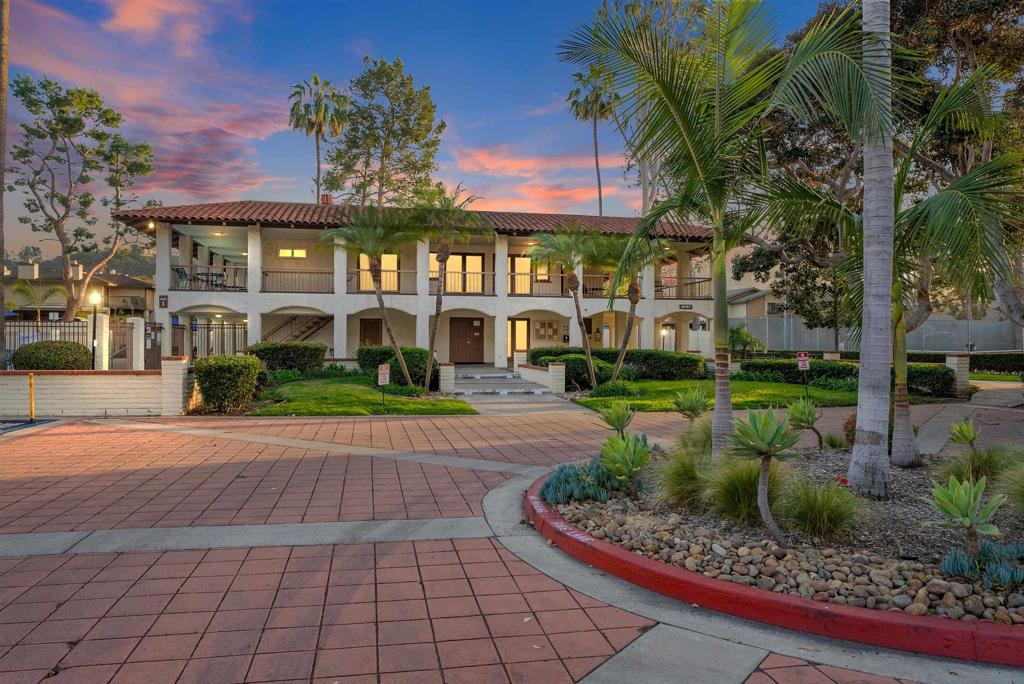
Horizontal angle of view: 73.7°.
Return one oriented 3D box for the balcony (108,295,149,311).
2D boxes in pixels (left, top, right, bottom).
[{"bbox_3d":[-32.556,-3.384,58.019,3.000,1.250,1.500,0,0,-17],"label":"balcony"}]

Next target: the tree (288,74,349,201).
[{"bbox_3d":[-13.316,-8.600,47.000,4.100,19.700,4.100,0,0,-12],"label":"tree"}]

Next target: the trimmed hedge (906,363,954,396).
[{"bbox_3d":[13.450,1.300,22.700,0.950,0.970,2.200,0,0,-12],"label":"trimmed hedge"}]

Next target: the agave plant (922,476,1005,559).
[{"bbox_3d":[2.975,1.160,4.500,0.540,0.547,0.530,0,0,0],"label":"agave plant"}]

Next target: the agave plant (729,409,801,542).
[{"bbox_3d":[1.782,0.942,4.820,0.510,0.950,0.510,0,0,-12],"label":"agave plant"}]

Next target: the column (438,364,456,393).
[{"bbox_3d":[-1.891,1.073,20.000,0.447,0.829,0.447,0,0,-12],"label":"column"}]

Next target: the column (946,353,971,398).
[{"bbox_3d":[12.600,0.937,19.295,0.430,1.260,0.430,0,0,-11],"label":"column"}]

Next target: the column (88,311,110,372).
[{"bbox_3d":[-13.450,0.100,22.300,0.470,2.040,0.470,0,0,-12],"label":"column"}]

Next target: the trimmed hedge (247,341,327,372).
[{"bbox_3d":[-7.512,0.501,22.900,2.431,1.098,1.200,0,0,-12],"label":"trimmed hedge"}]

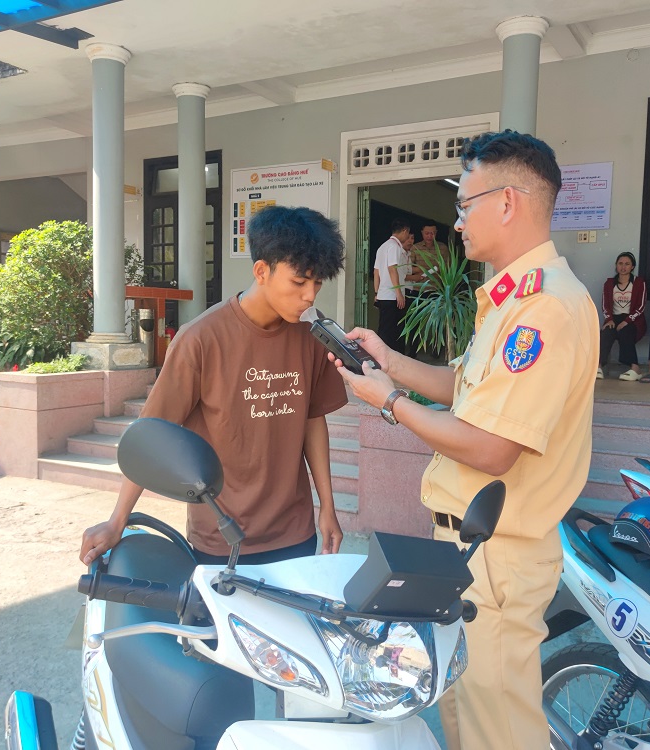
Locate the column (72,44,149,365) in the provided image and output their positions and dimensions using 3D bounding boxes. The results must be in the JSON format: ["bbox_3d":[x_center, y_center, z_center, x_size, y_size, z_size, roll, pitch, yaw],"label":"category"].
[{"bbox_3d":[-2.136,-1.613,6.836,0.530,3.120,0.520,4,5,29],"label":"column"}]

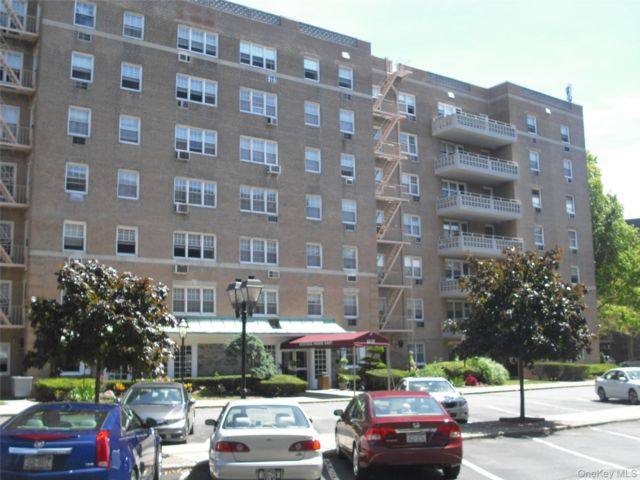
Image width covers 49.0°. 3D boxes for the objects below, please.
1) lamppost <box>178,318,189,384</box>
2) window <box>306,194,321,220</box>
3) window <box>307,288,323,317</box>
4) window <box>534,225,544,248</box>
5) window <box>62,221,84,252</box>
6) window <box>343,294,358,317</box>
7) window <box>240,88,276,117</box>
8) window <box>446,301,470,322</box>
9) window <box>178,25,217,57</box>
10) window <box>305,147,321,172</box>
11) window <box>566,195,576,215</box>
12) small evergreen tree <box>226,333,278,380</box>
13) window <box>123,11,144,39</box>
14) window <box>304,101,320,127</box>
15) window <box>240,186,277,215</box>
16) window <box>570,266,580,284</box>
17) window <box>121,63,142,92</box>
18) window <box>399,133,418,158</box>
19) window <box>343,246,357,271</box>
[{"bbox_3d":[-6.045,5.281,31.012,0.380,3.588,0.380,5,-11,-33],"label":"lamppost"},{"bbox_3d":[-0.334,-1.831,39.848,1.041,1.388,0.150,5,-11,-33],"label":"window"},{"bbox_3d":[-0.292,3.663,39.859,1.063,1.384,0.150,5,-11,-33],"label":"window"},{"bbox_3d":[15.892,-0.301,50.832,0.994,1.356,0.150,5,-11,-33],"label":"window"},{"bbox_3d":[-11.508,-0.142,32.904,1.035,1.384,0.150,5,-11,-33],"label":"window"},{"bbox_3d":[1.828,3.859,41.266,1.061,1.384,0.150,5,-11,-33],"label":"window"},{"bbox_3d":[-3.476,-7.809,40.247,2.374,1.431,0.150,5,-11,-33],"label":"window"},{"bbox_3d":[9.459,4.855,47.881,2.044,1.402,0.150,5,-11,-33],"label":"window"},{"bbox_3d":[-6.505,-10.610,37.510,2.300,1.370,0.150,5,-11,-32],"label":"window"},{"bbox_3d":[-0.434,-4.673,41.235,1.063,1.384,0.150,5,-11,-33],"label":"window"},{"bbox_3d":[19.050,-2.722,53.369,0.982,1.356,0.150,5,-11,-33],"label":"window"},{"bbox_3d":[-3.360,5.980,34.000,2.500,3.000,2.400,-1,-10,0],"label":"small evergreen tree"},{"bbox_3d":[-9.371,-10.789,35.337,1.044,1.388,0.150,5,-11,-33],"label":"window"},{"bbox_3d":[-0.481,-7.455,41.694,1.063,1.384,0.150,5,-11,-33],"label":"window"},{"bbox_3d":[-3.353,-2.158,38.864,2.381,1.418,0.150,5,-11,-33],"label":"window"},{"bbox_3d":[19.404,2.754,53.242,0.927,1.384,0.150,5,-11,-33],"label":"window"},{"bbox_3d":[-9.419,-8.159,35.165,1.010,1.360,0.150,5,-11,-32],"label":"window"},{"bbox_3d":[5.966,-6.355,46.820,1.471,1.403,0.150,5,-11,-33],"label":"window"},{"bbox_3d":[1.806,1.082,41.505,1.032,1.418,0.150,5,-11,-33],"label":"window"}]

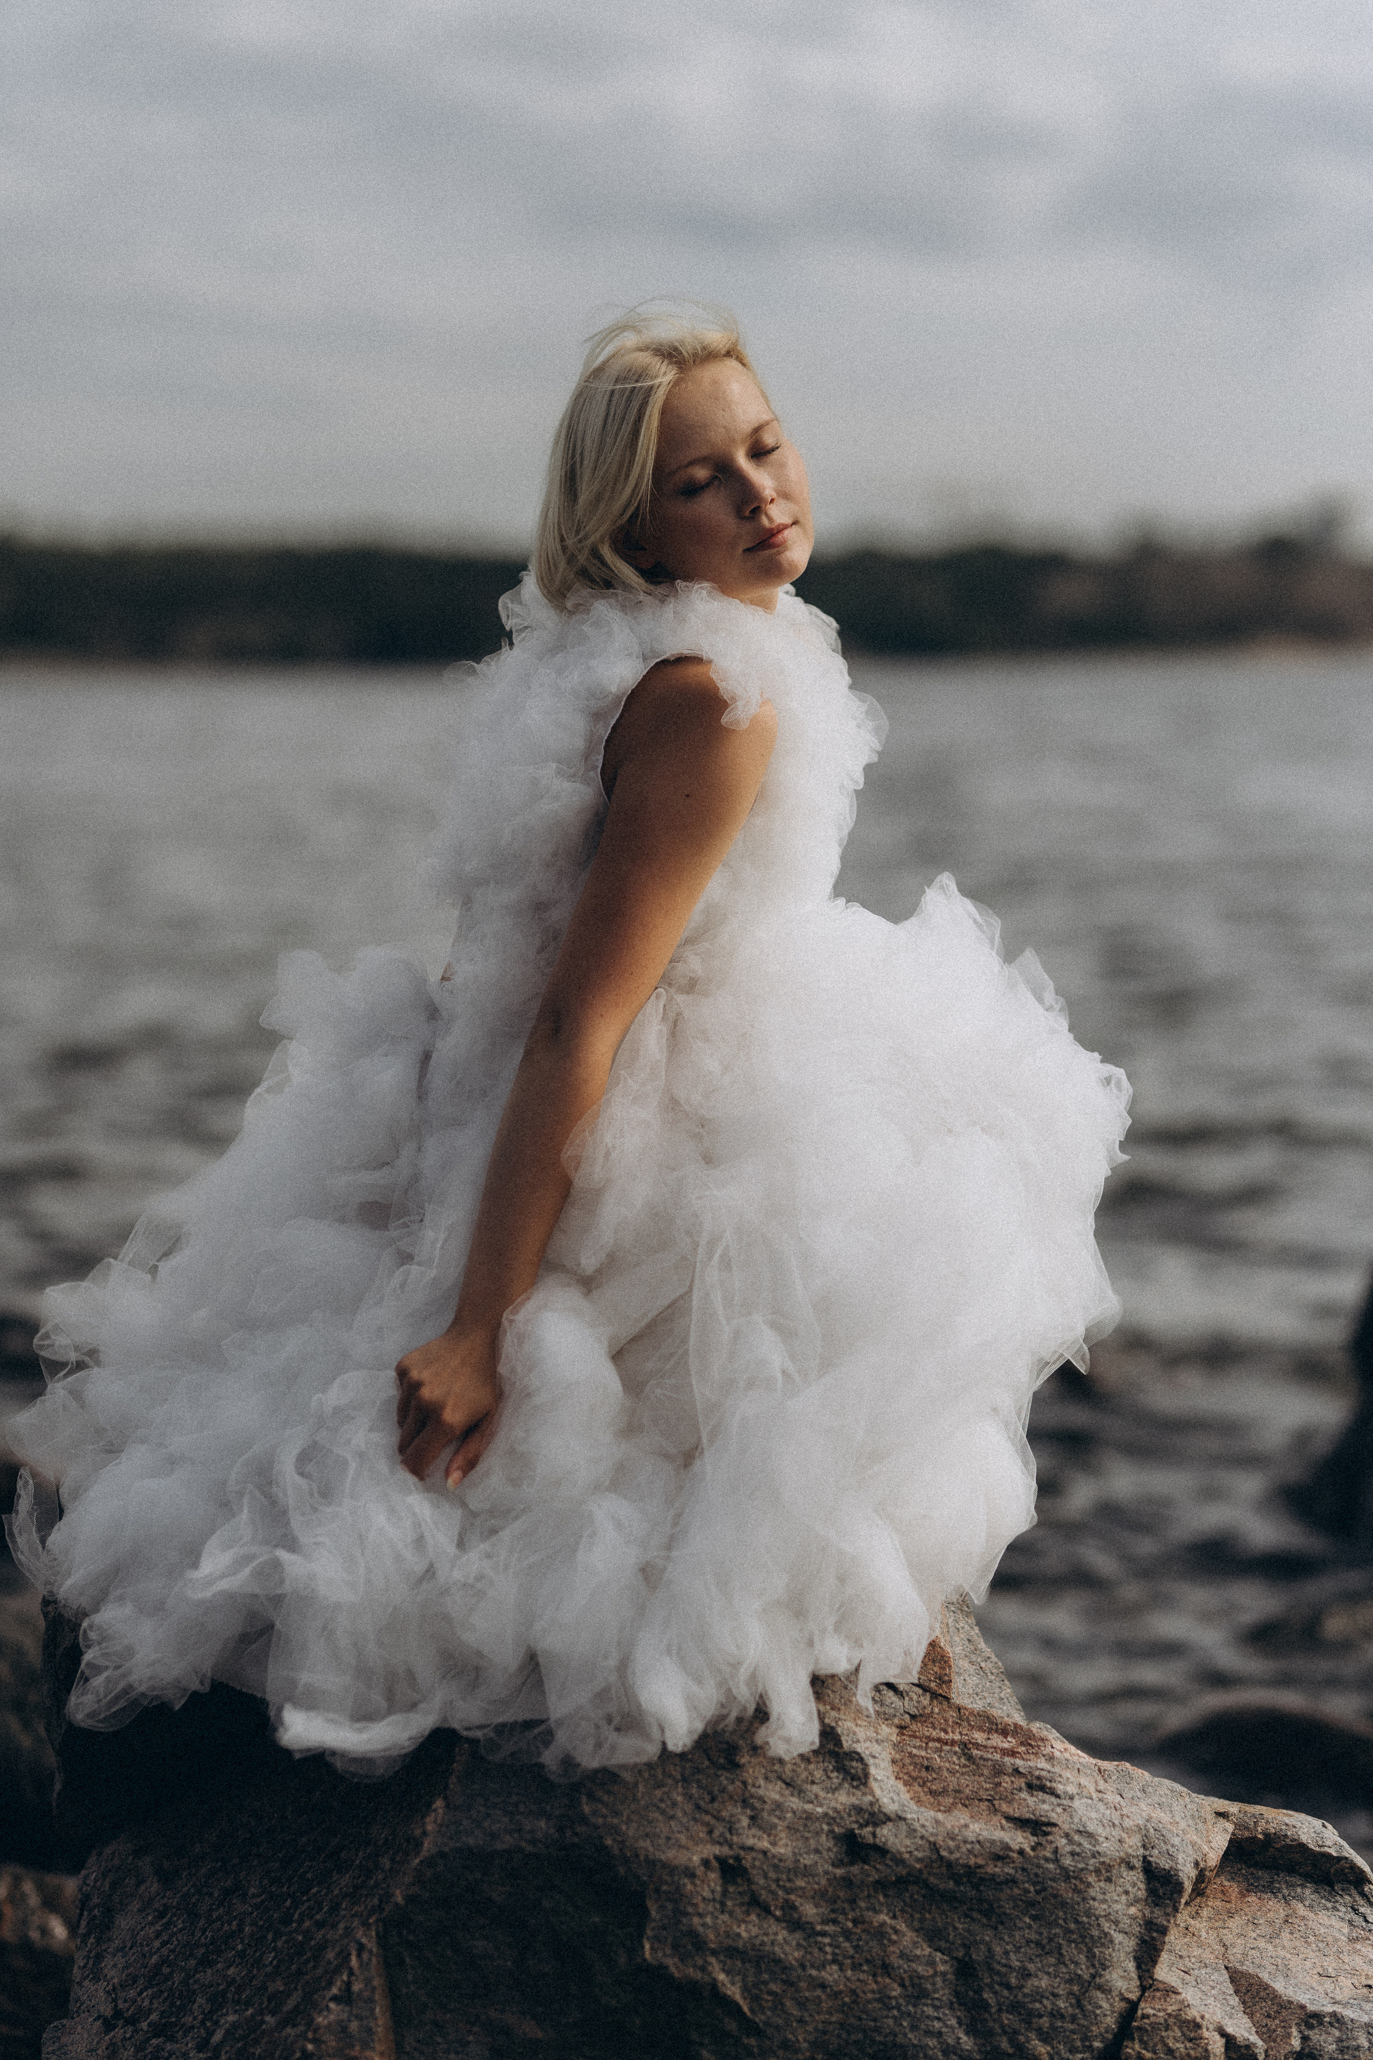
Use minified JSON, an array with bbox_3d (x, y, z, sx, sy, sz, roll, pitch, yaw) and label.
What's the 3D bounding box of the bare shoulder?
[{"bbox_3d":[0.003,-0.243,3.880,0.130,0.112,0.115,1,5,12],"label":"bare shoulder"}]

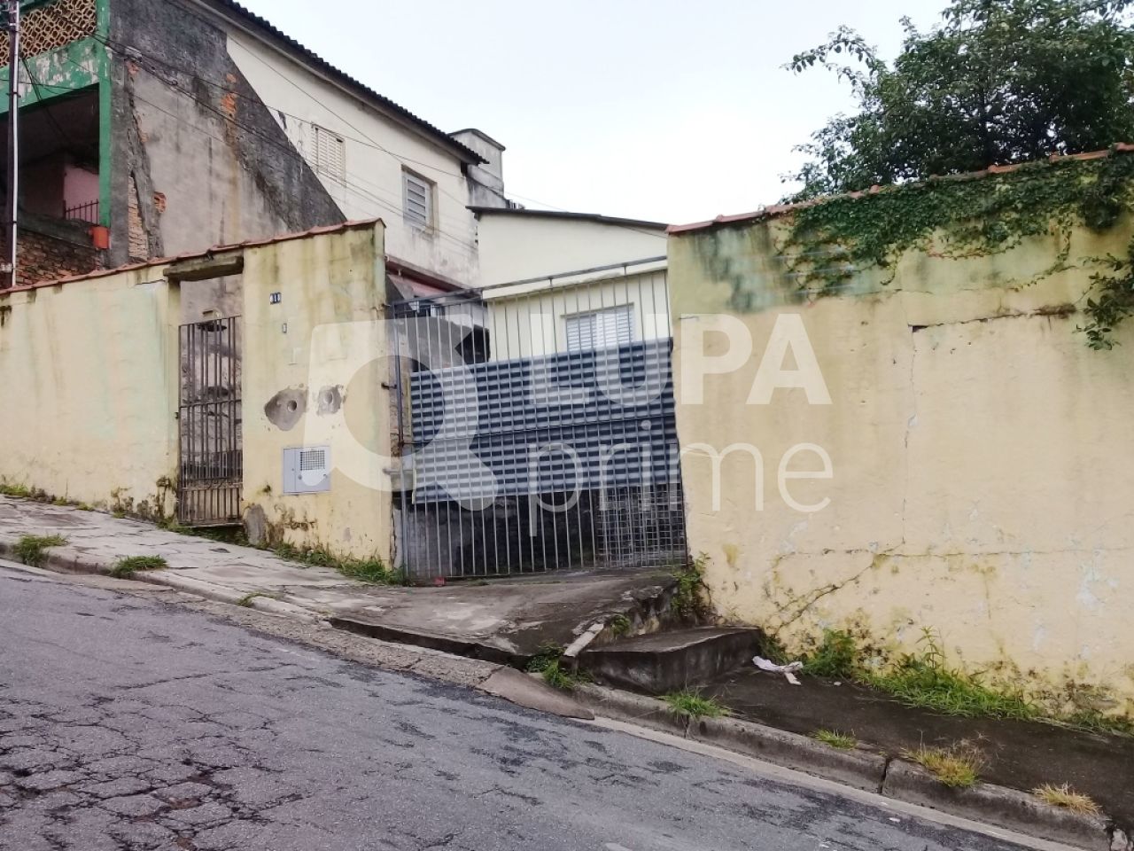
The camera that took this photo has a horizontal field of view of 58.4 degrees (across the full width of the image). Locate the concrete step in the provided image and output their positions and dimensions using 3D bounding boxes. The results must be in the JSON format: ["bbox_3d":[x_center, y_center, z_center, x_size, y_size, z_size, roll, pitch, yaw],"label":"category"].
[{"bbox_3d":[0.678,1.461,6.384,0.519,0.231,1.273,-7,-8,35],"label":"concrete step"}]

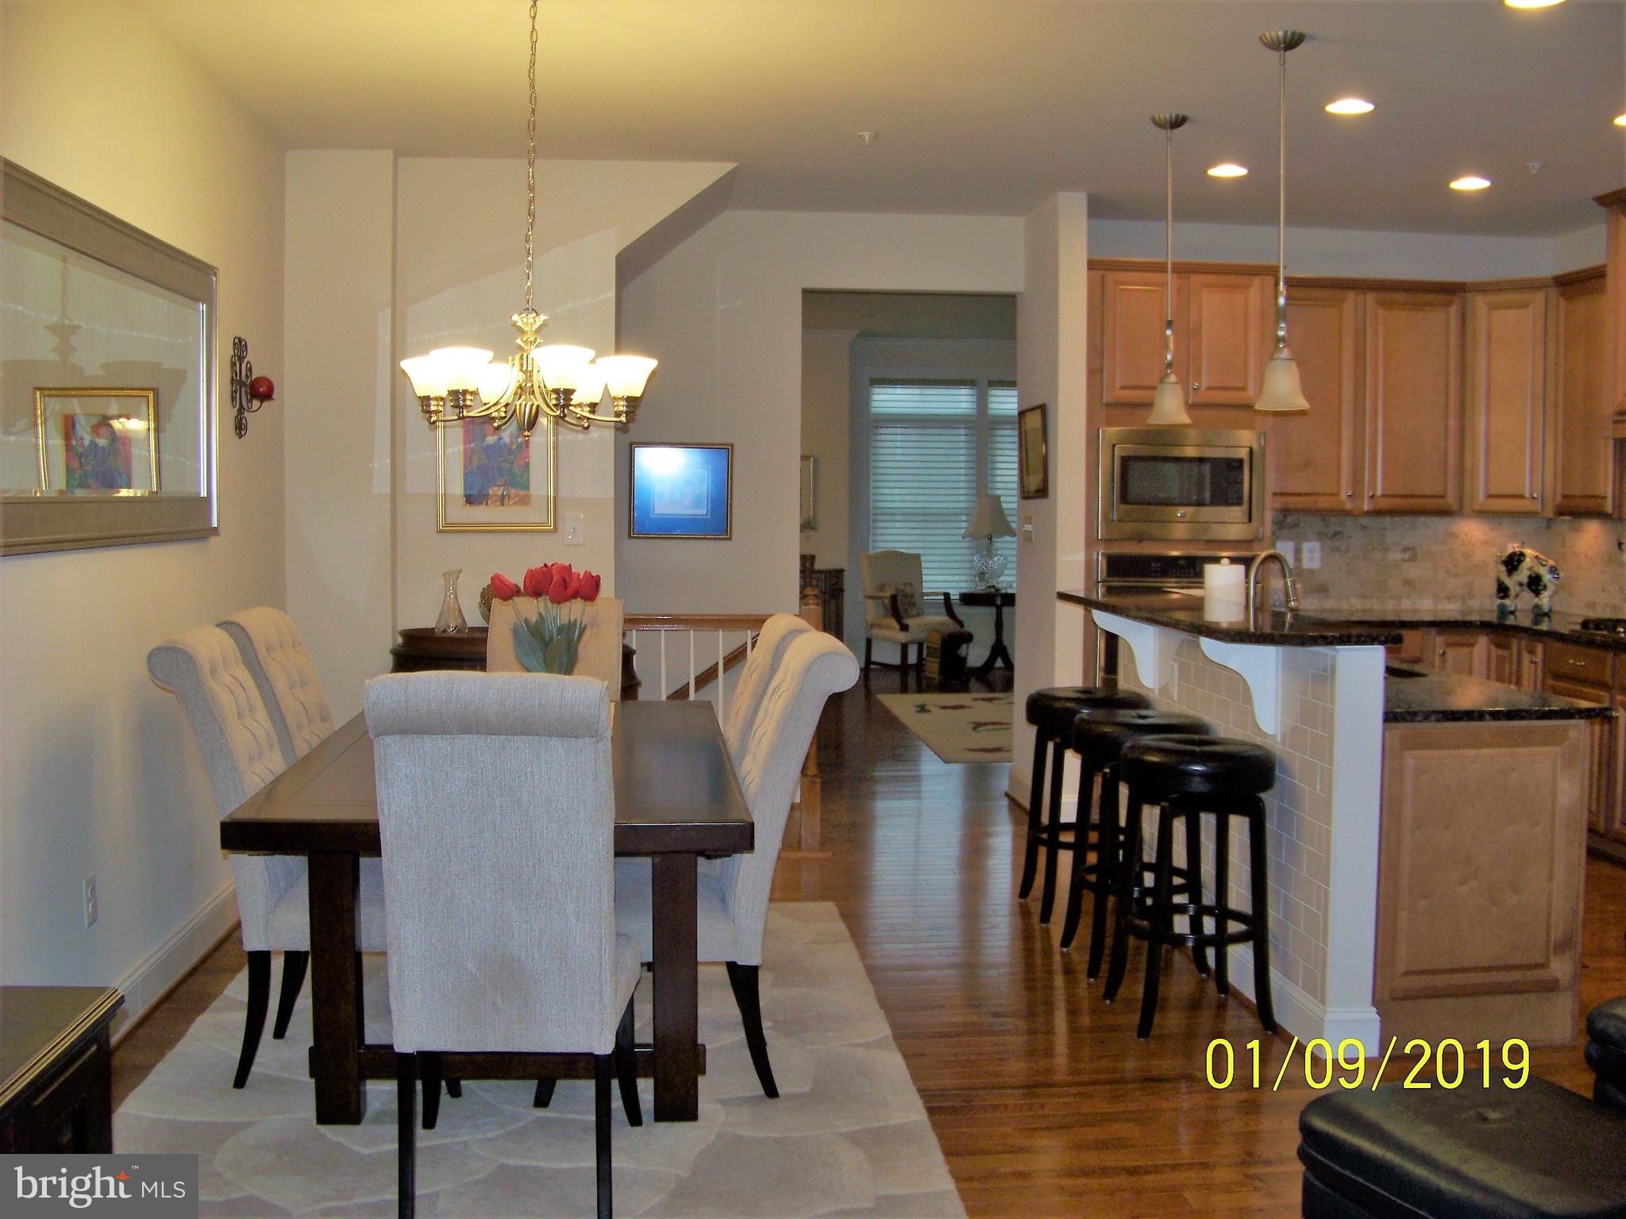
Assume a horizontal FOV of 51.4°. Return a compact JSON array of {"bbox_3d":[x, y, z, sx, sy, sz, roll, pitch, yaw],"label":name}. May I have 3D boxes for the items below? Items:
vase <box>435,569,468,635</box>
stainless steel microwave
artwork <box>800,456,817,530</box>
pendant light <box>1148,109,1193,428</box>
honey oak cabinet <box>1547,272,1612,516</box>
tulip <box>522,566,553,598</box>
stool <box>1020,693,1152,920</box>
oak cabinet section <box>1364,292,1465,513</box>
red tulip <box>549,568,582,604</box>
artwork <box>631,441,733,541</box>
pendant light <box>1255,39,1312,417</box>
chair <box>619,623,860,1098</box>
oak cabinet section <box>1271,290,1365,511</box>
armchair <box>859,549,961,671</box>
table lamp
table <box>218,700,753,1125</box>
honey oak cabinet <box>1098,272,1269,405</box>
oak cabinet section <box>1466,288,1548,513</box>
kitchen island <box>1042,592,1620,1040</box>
[{"bbox_3d":[-1.383,-0.028,6.465,0.125,0.250,0.125,0,4,-5],"label":"vase"},{"bbox_3d":[1.637,-0.572,7.774,0.777,0.505,0.420,0,4,-5],"label":"stainless steel microwave"},{"bbox_3d":[-0.214,-0.880,12.853,0.460,0.580,0.040,0,4,-5],"label":"artwork"},{"bbox_3d":[1.233,-1.159,5.788,0.155,1.040,0.155,0,4,-5],"label":"pendant light"},{"bbox_3d":[3.482,-0.931,7.300,0.330,1.050,0.500,0,4,-5],"label":"honey oak cabinet"},{"bbox_3d":[-0.698,-0.069,4.289,0.075,0.083,0.072,0,4,-5],"label":"tulip"},{"bbox_3d":[0.940,0.654,5.853,0.430,0.780,0.430,0,4,-5],"label":"stool"},{"bbox_3d":[2.726,-0.955,7.897,0.479,1.011,0.330,0,4,-5],"label":"oak cabinet section"},{"bbox_3d":[-0.654,-0.062,4.465,0.085,0.087,0.075,0,4,-5],"label":"red tulip"},{"bbox_3d":[-0.602,-0.535,7.734,0.468,0.435,0.030,0,4,-5],"label":"artwork"},{"bbox_3d":[1.341,-1.089,4.776,0.156,1.044,0.156,0,4,-5],"label":"pendant light"},{"bbox_3d":[-0.290,0.610,4.139,0.740,1.055,0.490,0,4,-5],"label":"chair"},{"bbox_3d":[2.244,-0.956,7.854,0.490,1.017,0.330,0,4,-5],"label":"oak cabinet section"},{"bbox_3d":[0.785,0.051,13.233,0.600,1.020,0.630,-2,5,-36],"label":"armchair"},{"bbox_3d":[1.386,-0.518,13.274,0.420,0.760,0.420,0,4,-5],"label":"table lamp"},{"bbox_3d":[-0.741,0.739,4.352,1.050,0.765,1.980,0,4,-6],"label":"table"},{"bbox_3d":[1.615,-1.212,7.726,0.800,0.620,0.560,0,4,-5],"label":"honey oak cabinet"},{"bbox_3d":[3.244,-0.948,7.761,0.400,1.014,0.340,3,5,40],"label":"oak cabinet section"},{"bbox_3d":[1.466,0.543,5.293,1.020,1.090,2.050,0,4,-5],"label":"kitchen island"}]

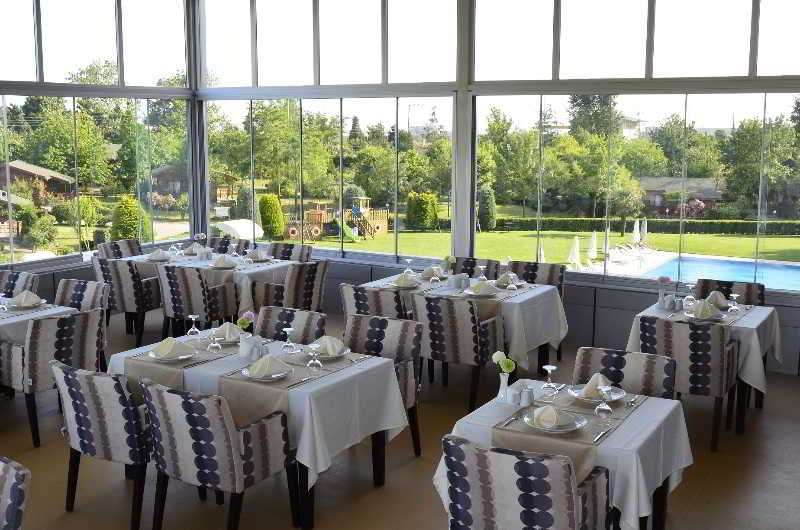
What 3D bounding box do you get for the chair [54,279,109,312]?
[{"bbox_3d":[-2.667,0.585,6.811,0.570,0.860,0.570,6,11,31],"label":"chair"}]

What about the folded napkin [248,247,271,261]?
[{"bbox_3d":[-1.389,-0.108,8.545,0.200,0.100,0.160,5,10,30],"label":"folded napkin"}]

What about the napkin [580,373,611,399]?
[{"bbox_3d":[0.974,0.580,4.260,0.160,0.110,0.140,5,10,30],"label":"napkin"}]

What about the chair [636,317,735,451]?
[{"bbox_3d":[1.972,0.740,5.945,0.570,0.860,0.570,6,11,31],"label":"chair"}]

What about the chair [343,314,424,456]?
[{"bbox_3d":[-0.223,0.811,5.324,0.550,0.870,0.610,5,10,30],"label":"chair"}]

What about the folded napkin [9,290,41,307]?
[{"bbox_3d":[-2.770,0.238,6.404,0.190,0.110,0.145,6,11,31],"label":"folded napkin"}]

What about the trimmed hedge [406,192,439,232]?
[{"bbox_3d":[1.616,-4.058,65.000,2.500,3.000,2.400,0,9,0],"label":"trimmed hedge"}]

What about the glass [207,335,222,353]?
[{"bbox_3d":[-1.104,0.440,5.150,0.082,0.145,0.082,5,10,30],"label":"glass"}]

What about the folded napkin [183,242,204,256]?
[{"bbox_3d":[-2.112,-0.163,8.898,0.190,0.110,0.145,6,11,31],"label":"folded napkin"}]

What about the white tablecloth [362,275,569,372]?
[{"bbox_3d":[0.487,0.434,7.339,1.580,0.530,0.920,6,11,31],"label":"white tablecloth"}]

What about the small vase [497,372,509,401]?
[{"bbox_3d":[0.507,0.598,4.240,0.060,0.148,0.060,0,9,0],"label":"small vase"}]

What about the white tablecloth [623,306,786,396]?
[{"bbox_3d":[2.220,0.540,6.283,0.940,0.440,0.930,5,10,30],"label":"white tablecloth"}]

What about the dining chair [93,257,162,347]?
[{"bbox_3d":[-2.624,0.311,8.631,0.560,0.840,0.600,5,10,30],"label":"dining chair"}]

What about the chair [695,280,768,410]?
[{"bbox_3d":[2.503,0.586,6.756,0.550,0.840,0.610,5,10,30],"label":"chair"}]

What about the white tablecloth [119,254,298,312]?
[{"bbox_3d":[-1.893,0.155,8.580,1.780,0.440,0.960,5,10,30],"label":"white tablecloth"}]

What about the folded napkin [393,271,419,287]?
[{"bbox_3d":[0.046,0.114,7.177,0.200,0.100,0.160,5,10,30],"label":"folded napkin"}]

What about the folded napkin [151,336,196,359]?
[{"bbox_3d":[-1.318,0.462,5.003,0.220,0.100,0.180,5,10,30],"label":"folded napkin"}]

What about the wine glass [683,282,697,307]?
[{"bbox_3d":[2.152,0.245,6.406,0.080,0.165,0.080,6,11,31],"label":"wine glass"}]

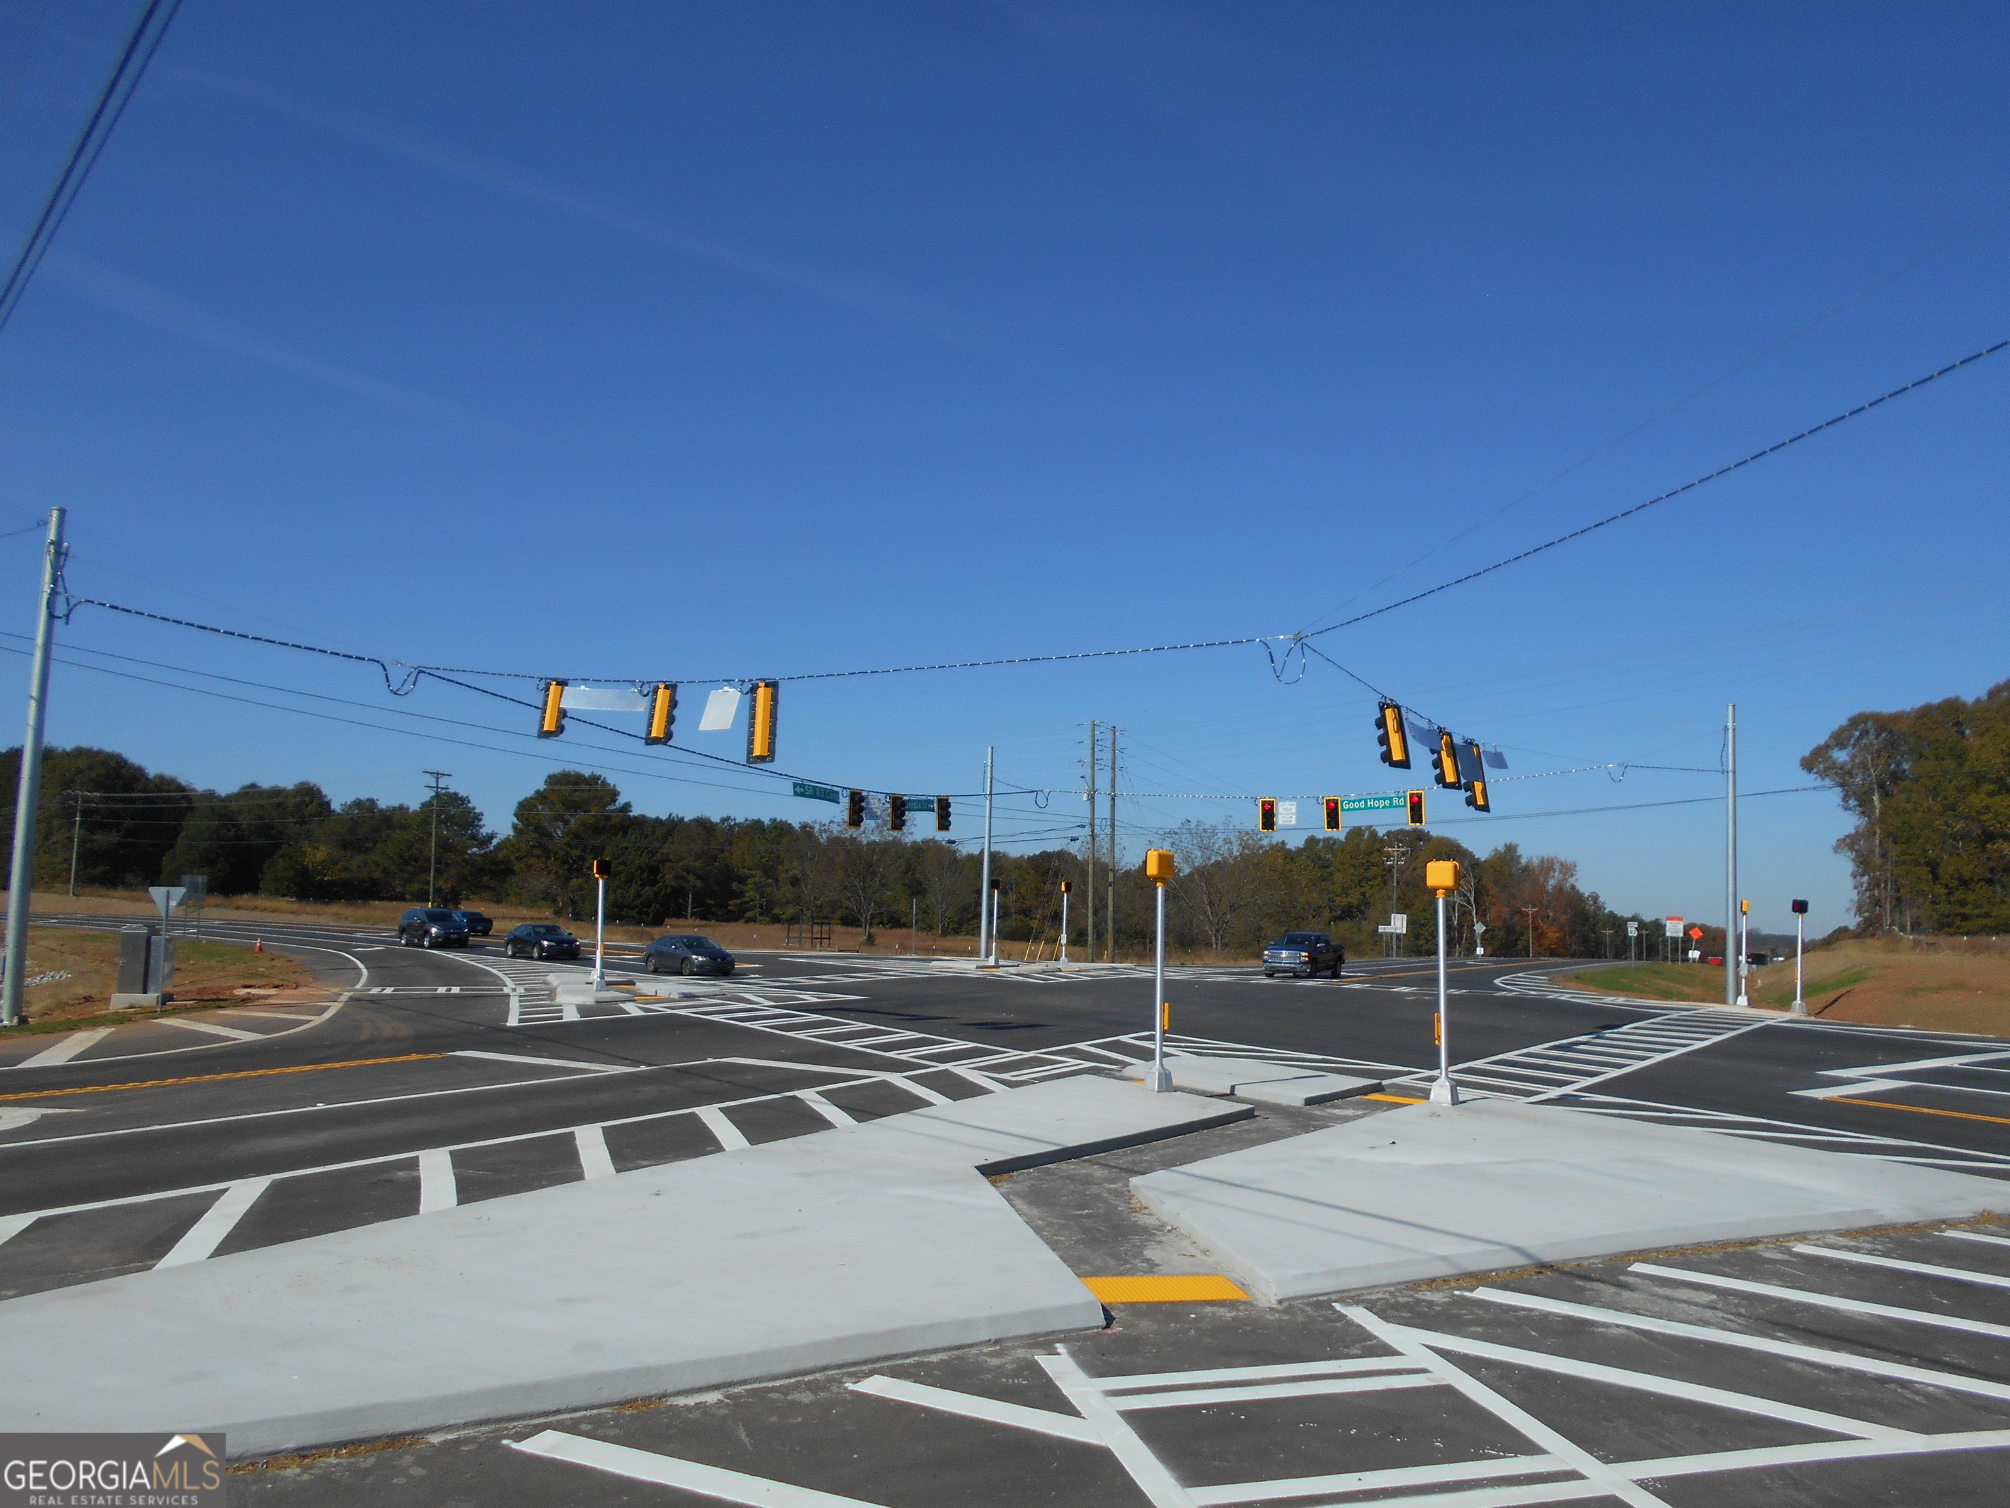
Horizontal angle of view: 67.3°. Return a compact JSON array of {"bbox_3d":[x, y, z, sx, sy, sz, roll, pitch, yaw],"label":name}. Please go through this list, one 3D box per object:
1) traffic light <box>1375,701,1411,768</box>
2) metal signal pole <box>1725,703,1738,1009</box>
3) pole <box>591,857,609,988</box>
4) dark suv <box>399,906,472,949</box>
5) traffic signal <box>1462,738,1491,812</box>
[{"bbox_3d":[7.932,-0.370,30.900,0.650,1.330,0.460,7,-20,-42],"label":"traffic light"},{"bbox_3d":[24.389,3.317,50.588,0.310,10.072,0.310,3,-7,0],"label":"metal signal pole"},{"bbox_3d":[-11.063,4.662,41.467,0.420,3.540,0.460,-4,-8,44],"label":"pole"},{"bbox_3d":[-25.709,7.791,68.101,1.880,1.730,4.650,6,-8,-37],"label":"dark suv"},{"bbox_3d":[11.234,0.562,36.000,0.650,1.670,0.460,8,-19,-44],"label":"traffic signal"}]

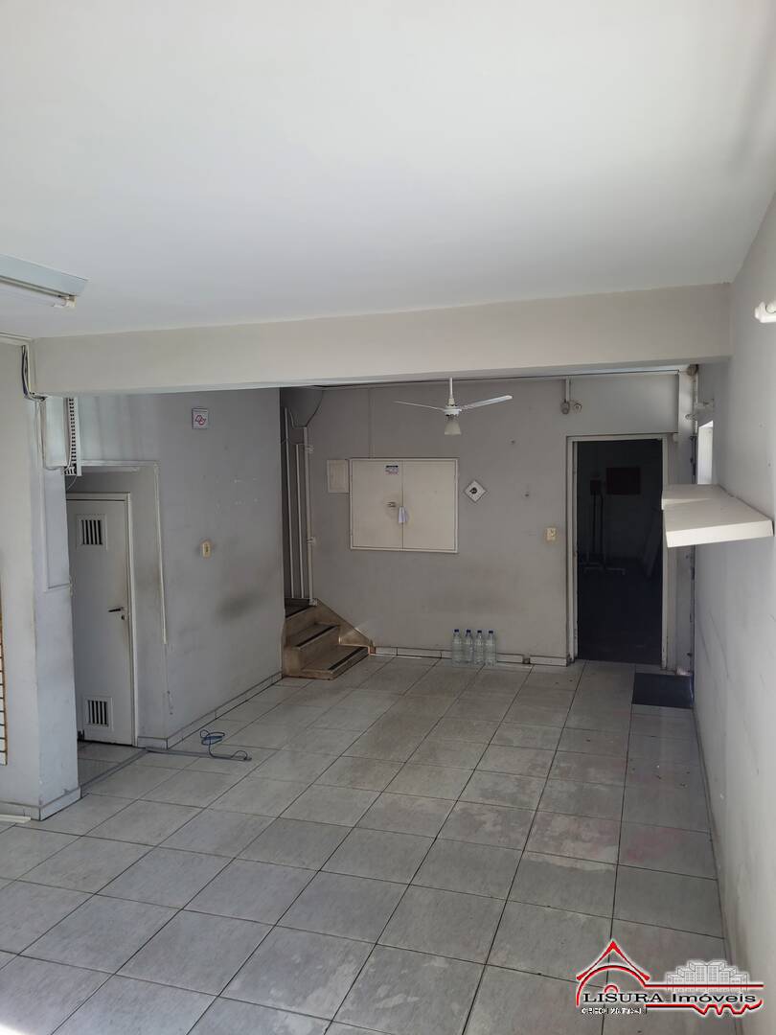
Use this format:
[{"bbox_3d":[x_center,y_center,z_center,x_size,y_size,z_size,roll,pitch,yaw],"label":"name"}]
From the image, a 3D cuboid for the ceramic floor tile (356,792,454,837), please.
[{"bbox_3d":[0.105,1.624,4.238,0.447,0.010,0.451,0,4,19],"label":"ceramic floor tile"}]

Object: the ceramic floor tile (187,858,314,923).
[{"bbox_3d":[-0.610,1.697,3.533,0.447,0.010,0.451,0,4,19],"label":"ceramic floor tile"}]

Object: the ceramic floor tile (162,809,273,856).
[{"bbox_3d":[-0.893,1.669,4.115,0.447,0.010,0.447,0,4,19],"label":"ceramic floor tile"}]

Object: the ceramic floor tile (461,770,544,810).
[{"bbox_3d":[0.674,1.587,4.521,0.445,0.010,0.445,0,4,19],"label":"ceramic floor tile"}]

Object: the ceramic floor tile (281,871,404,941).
[{"bbox_3d":[-0.187,1.695,3.388,0.447,0.010,0.451,0,4,19],"label":"ceramic floor tile"}]

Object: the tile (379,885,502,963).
[{"bbox_3d":[0.238,1.705,3.273,0.450,0.010,0.450,0,4,19],"label":"tile"}]

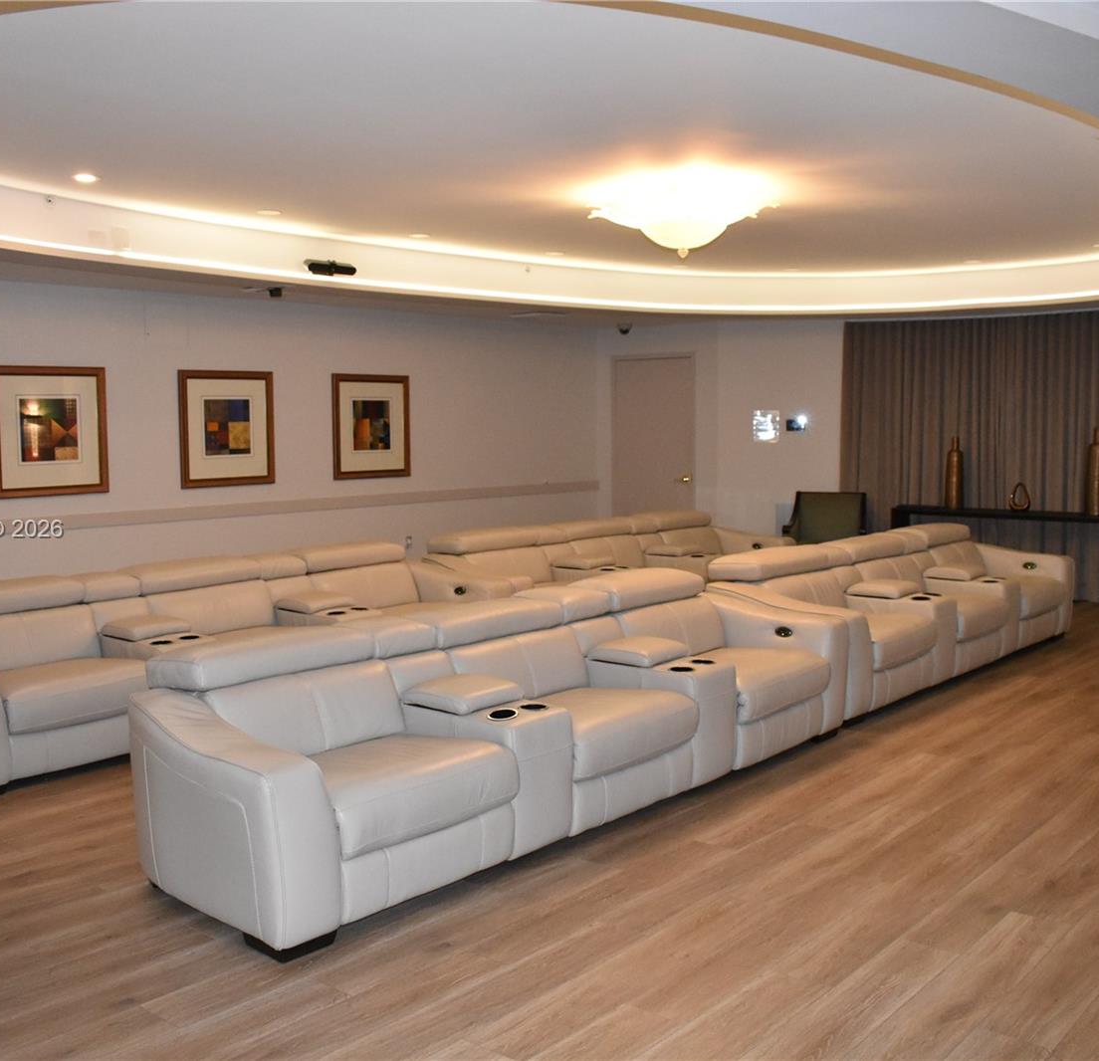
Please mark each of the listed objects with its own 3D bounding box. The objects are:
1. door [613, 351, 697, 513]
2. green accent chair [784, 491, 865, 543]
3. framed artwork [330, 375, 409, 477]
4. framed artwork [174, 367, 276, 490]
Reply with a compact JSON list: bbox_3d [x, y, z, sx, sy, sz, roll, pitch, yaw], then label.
[{"bbox_3d":[0.984,-0.586,11.481,0.974,2.128,0.080,5,8,44],"label":"door"},{"bbox_3d":[2.503,0.118,10.724,0.708,0.865,0.717,2,6,20],"label":"green accent chair"},{"bbox_3d":[-1.456,-0.857,9.878,0.040,0.857,0.790,5,8,44],"label":"framed artwork"},{"bbox_3d":[-2.390,-0.758,8.912,0.040,0.857,0.790,5,8,44],"label":"framed artwork"}]

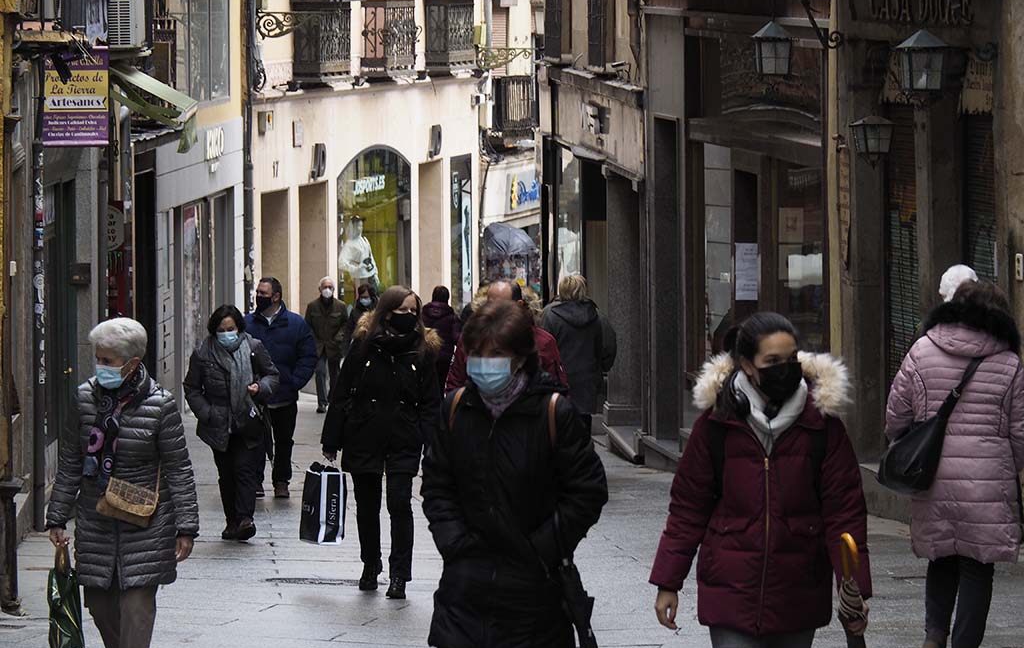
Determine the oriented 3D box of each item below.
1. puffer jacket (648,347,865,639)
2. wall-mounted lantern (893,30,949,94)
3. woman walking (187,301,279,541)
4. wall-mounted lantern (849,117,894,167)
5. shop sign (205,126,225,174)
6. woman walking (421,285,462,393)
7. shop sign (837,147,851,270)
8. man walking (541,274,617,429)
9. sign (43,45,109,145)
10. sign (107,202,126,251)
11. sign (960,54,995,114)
[{"bbox_3d":[0.703,0.480,15.000,0.610,0.770,0.390,0,4,2],"label":"puffer jacket"},{"bbox_3d":[2.584,-1.663,33.600,0.280,0.400,0.280,-1,4,-14],"label":"wall-mounted lantern"},{"bbox_3d":[-1.860,0.653,35.300,0.580,1.550,0.430,-1,4,-9],"label":"woman walking"},{"bbox_3d":[2.458,-1.248,36.400,0.245,0.340,0.245,-2,4,-20],"label":"wall-mounted lantern"},{"bbox_3d":[-3.799,-2.228,68.000,0.080,0.550,1.500,0,4,5],"label":"shop sign"},{"bbox_3d":[-0.826,0.375,61.500,0.500,1.640,0.400,0,4,12],"label":"woman walking"},{"bbox_3d":[2.304,-0.803,37.000,0.050,0.860,0.240,-1,4,-11],"label":"shop sign"},{"bbox_3d":[0.510,0.487,40.800,0.560,1.700,0.400,0,4,-3],"label":"man walking"},{"bbox_3d":[-3.106,-1.608,37.800,0.490,0.700,0.040,0,4,0],"label":"sign"},{"bbox_3d":[-3.703,-0.879,48.500,0.400,0.450,0.050,-1,4,-3],"label":"sign"},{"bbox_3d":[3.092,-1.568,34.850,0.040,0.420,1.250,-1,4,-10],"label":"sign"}]

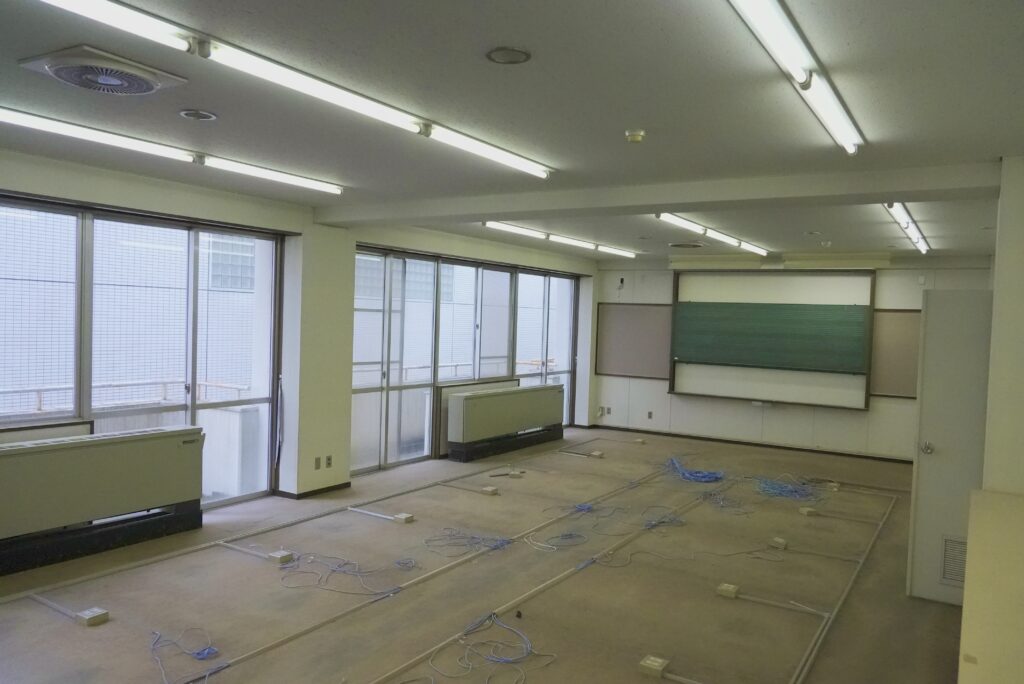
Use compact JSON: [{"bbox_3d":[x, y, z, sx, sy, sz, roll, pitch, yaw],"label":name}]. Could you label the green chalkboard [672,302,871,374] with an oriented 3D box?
[{"bbox_3d":[3.665,-0.083,10.690,2.692,0.930,0.050,3,2,33],"label":"green chalkboard"}]

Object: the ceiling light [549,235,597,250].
[{"bbox_3d":[0.757,-1.195,9.032,0.130,0.072,1.269,3,2,32],"label":"ceiling light"}]

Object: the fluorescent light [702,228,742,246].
[{"bbox_3d":[2.329,-1.129,8.113,0.100,0.085,1.230,3,2,33],"label":"fluorescent light"}]

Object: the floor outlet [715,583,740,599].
[{"bbox_3d":[1.413,1.619,4.812,0.111,0.043,0.104,3,2,32],"label":"floor outlet"}]

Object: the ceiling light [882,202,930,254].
[{"bbox_3d":[3.832,-1.029,7.089,0.130,0.072,3.722,3,2,32],"label":"ceiling light"}]

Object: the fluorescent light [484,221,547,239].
[{"bbox_3d":[0.072,-1.184,7.949,0.130,0.072,1.252,3,2,32],"label":"fluorescent light"}]

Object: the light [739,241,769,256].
[{"bbox_3d":[3.014,-1.139,9.171,0.100,0.085,1.230,3,2,33],"label":"light"}]

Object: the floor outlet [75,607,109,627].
[{"bbox_3d":[-2.367,1.554,4.180,0.116,0.044,0.113,3,2,32],"label":"floor outlet"}]

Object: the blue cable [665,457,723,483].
[{"bbox_3d":[2.084,1.461,8.495,0.606,0.140,0.734,2,2,14],"label":"blue cable"}]

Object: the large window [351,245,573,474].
[{"bbox_3d":[-0.451,0.196,10.063,0.120,2.502,5.598,3,2,32],"label":"large window"}]

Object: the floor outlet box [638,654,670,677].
[{"bbox_3d":[0.721,1.630,3.712,0.112,0.044,0.113,3,2,32],"label":"floor outlet box"}]

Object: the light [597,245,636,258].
[{"bbox_3d":[1.478,-1.218,10.056,0.100,0.085,1.230,3,2,33],"label":"light"}]

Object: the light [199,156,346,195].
[{"bbox_3d":[-1.659,-1.155,5.212,0.130,0.072,1.240,3,2,32],"label":"light"}]

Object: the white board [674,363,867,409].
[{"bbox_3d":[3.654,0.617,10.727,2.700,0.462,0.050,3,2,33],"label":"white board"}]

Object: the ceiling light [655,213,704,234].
[{"bbox_3d":[1.642,-1.121,7.081,0.100,0.085,1.230,3,2,33],"label":"ceiling light"}]

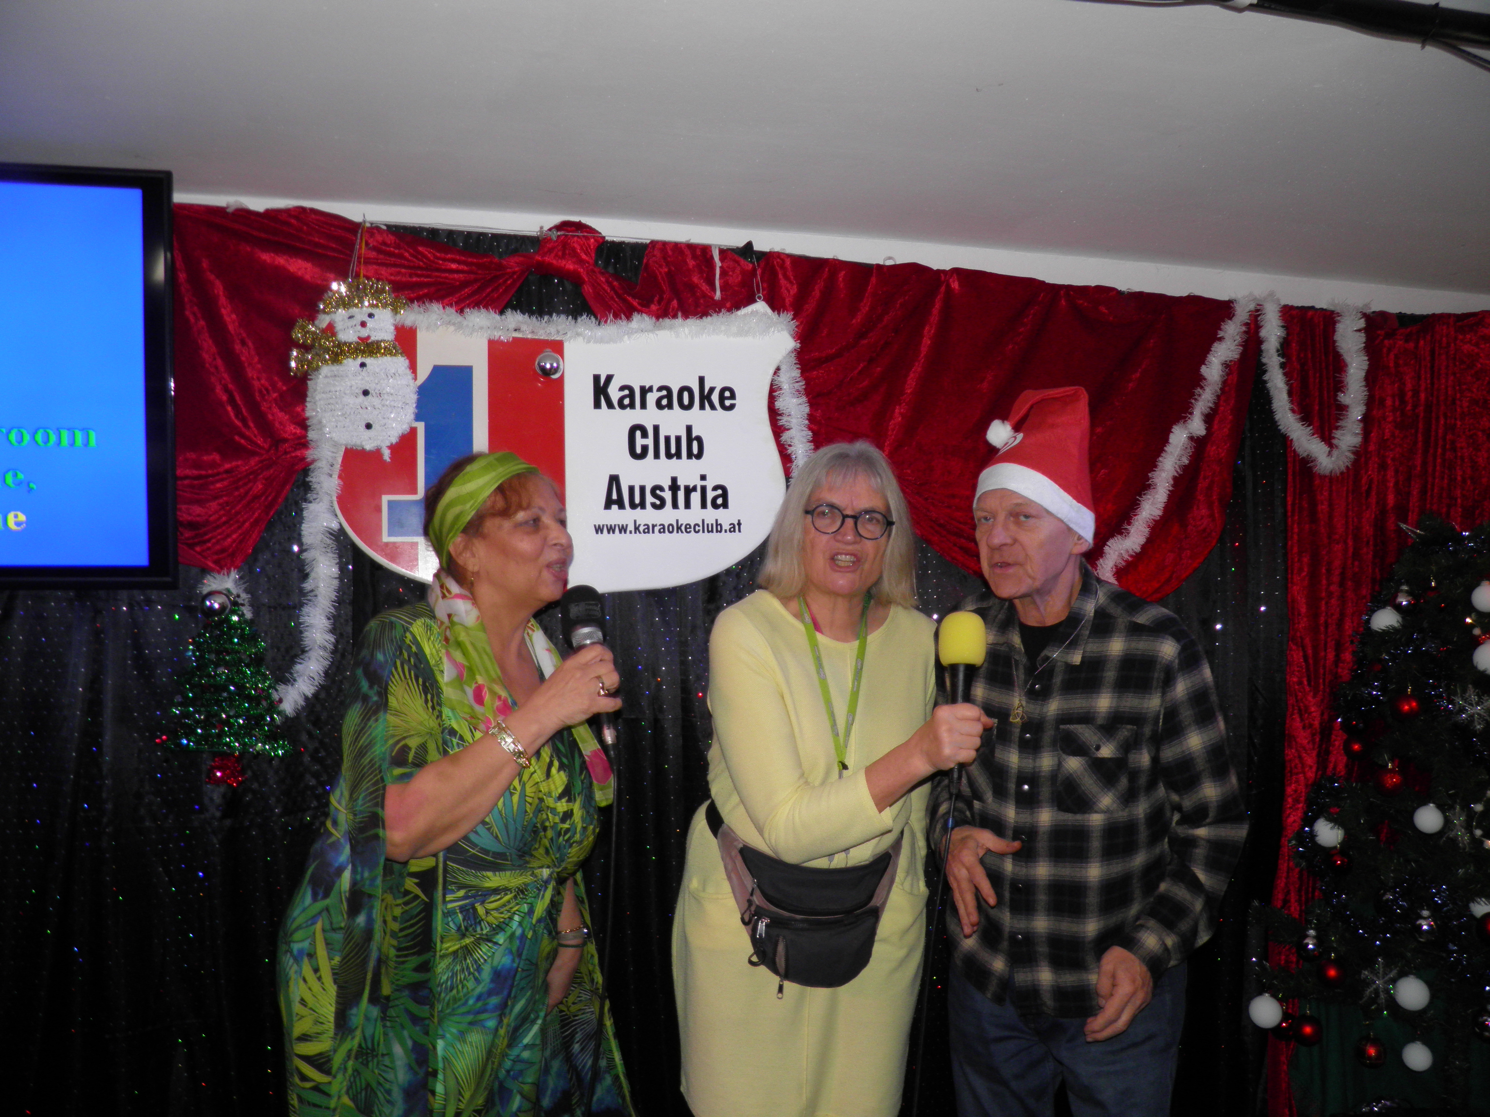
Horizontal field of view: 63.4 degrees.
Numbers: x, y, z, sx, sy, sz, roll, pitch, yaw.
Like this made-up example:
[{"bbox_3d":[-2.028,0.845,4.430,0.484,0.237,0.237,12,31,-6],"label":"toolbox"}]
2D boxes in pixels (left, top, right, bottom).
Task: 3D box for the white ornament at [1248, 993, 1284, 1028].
[{"bbox_3d":[1.209,1.055,2.800,0.077,0.081,0.077,-1,2,-20],"label":"white ornament"}]

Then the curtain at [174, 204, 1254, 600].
[{"bbox_3d":[0.067,-0.287,2.650,2.651,0.831,0.140,-1,2,-20],"label":"curtain"}]

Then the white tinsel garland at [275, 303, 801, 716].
[{"bbox_3d":[-0.358,-0.124,2.457,1.128,0.822,0.100,-1,2,-20],"label":"white tinsel garland"}]

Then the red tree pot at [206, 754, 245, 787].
[{"bbox_3d":[-1.019,0.415,2.360,0.071,0.065,0.055,0,2,-16],"label":"red tree pot"}]

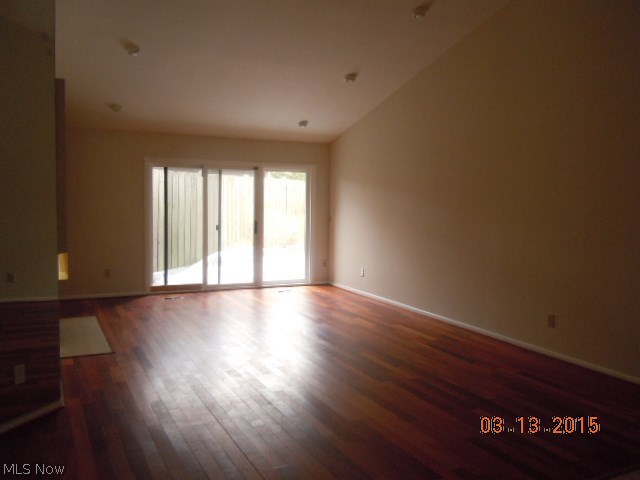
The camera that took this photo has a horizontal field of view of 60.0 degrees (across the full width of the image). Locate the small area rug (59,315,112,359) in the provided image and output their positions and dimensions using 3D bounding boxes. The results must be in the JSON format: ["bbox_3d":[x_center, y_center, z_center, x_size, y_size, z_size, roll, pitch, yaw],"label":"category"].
[{"bbox_3d":[-2.644,1.031,6.110,0.507,0.020,1.829,-1,5,-27],"label":"small area rug"}]

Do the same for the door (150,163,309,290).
[{"bbox_3d":[-1.388,-0.193,9.097,2.674,2.030,0.120,-1,5,-27],"label":"door"}]

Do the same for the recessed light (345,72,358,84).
[{"bbox_3d":[0.409,-2.099,7.208,0.150,0.080,0.150,-6,-10,-1],"label":"recessed light"}]

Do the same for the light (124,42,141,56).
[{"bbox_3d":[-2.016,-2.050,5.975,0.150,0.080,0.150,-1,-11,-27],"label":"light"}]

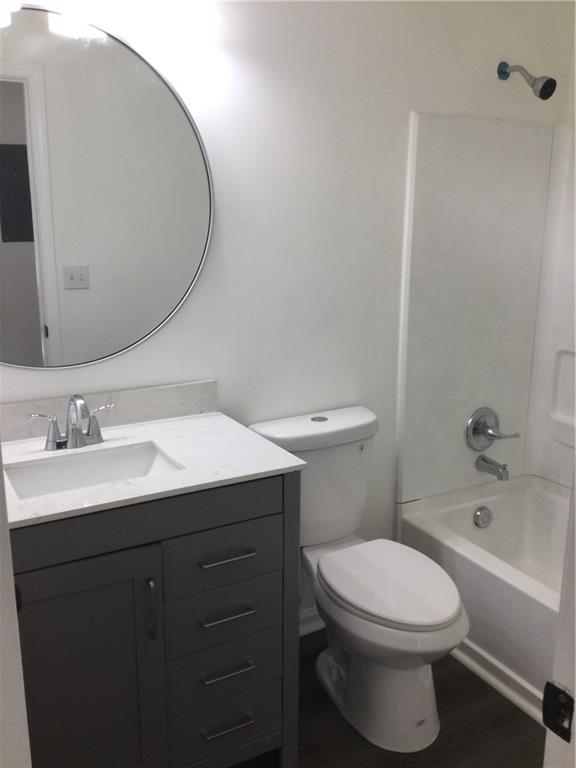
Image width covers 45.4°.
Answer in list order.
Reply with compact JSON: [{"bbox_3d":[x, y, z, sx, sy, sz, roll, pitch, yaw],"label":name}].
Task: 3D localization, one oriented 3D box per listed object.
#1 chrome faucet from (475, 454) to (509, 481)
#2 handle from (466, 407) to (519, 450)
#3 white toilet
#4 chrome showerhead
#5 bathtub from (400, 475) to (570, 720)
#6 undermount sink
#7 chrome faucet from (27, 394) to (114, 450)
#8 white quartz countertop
[{"bbox_3d":[0.800,0.331,2.663,0.062,0.074,0.139,-7,15,-28],"label":"chrome faucet"},{"bbox_3d":[0.793,0.192,2.630,0.169,0.179,0.131,-7,15,-28],"label":"handle"},{"bbox_3d":[0.249,0.588,2.095,0.442,0.829,0.738,-7,15,-28],"label":"white toilet"},{"bbox_3d":[0.821,-1.038,2.346,0.065,0.155,0.234,-7,15,-28],"label":"chrome showerhead"},{"bbox_3d":[1.087,0.780,2.171,0.713,0.423,1.506,-7,15,-28],"label":"bathtub"},{"bbox_3d":[-0.474,0.275,1.704,0.397,0.144,0.258,-7,15,-28],"label":"undermount sink"},{"bbox_3d":[-0.548,0.100,1.794,0.228,0.149,0.157,-7,15,-28],"label":"chrome faucet"},{"bbox_3d":[-0.489,0.205,1.718,0.932,0.020,0.532,-7,15,-28],"label":"white quartz countertop"}]

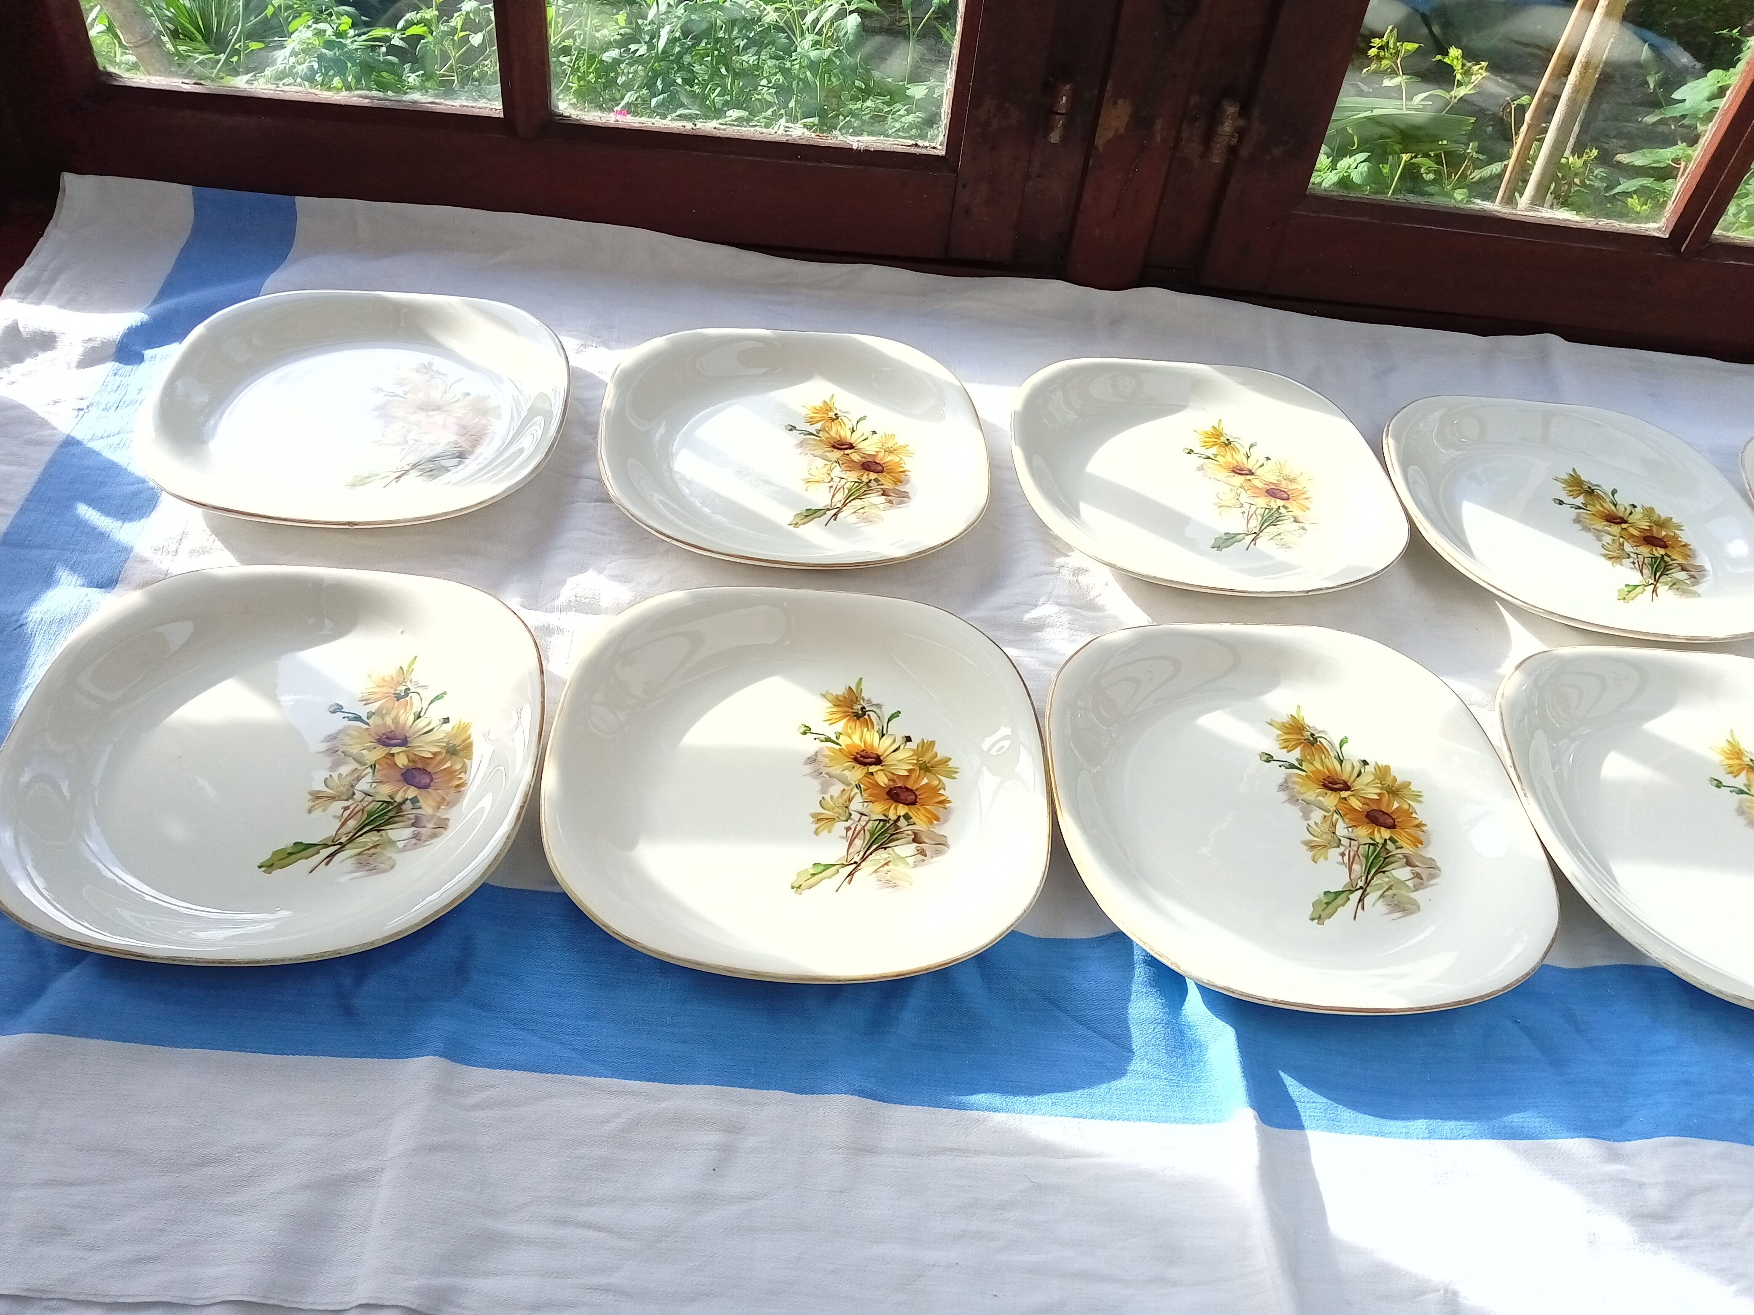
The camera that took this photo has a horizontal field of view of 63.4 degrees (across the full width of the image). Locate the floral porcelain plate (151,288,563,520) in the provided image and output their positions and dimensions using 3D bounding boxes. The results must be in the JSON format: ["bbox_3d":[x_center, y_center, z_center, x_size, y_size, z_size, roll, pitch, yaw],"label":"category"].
[{"bbox_3d":[-0.308,-0.148,0.855,0.236,0.026,0.242,4,44,-3],"label":"floral porcelain plate"}]

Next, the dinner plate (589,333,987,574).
[{"bbox_3d":[-0.051,-0.126,0.869,0.236,0.026,0.242,2,44,-7],"label":"dinner plate"}]

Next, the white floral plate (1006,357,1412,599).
[{"bbox_3d":[0.202,-0.112,0.889,0.236,0.026,0.242,1,44,-7],"label":"white floral plate"}]

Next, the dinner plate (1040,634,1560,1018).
[{"bbox_3d":[0.200,0.074,0.695,0.236,0.026,0.242,2,44,-6],"label":"dinner plate"}]

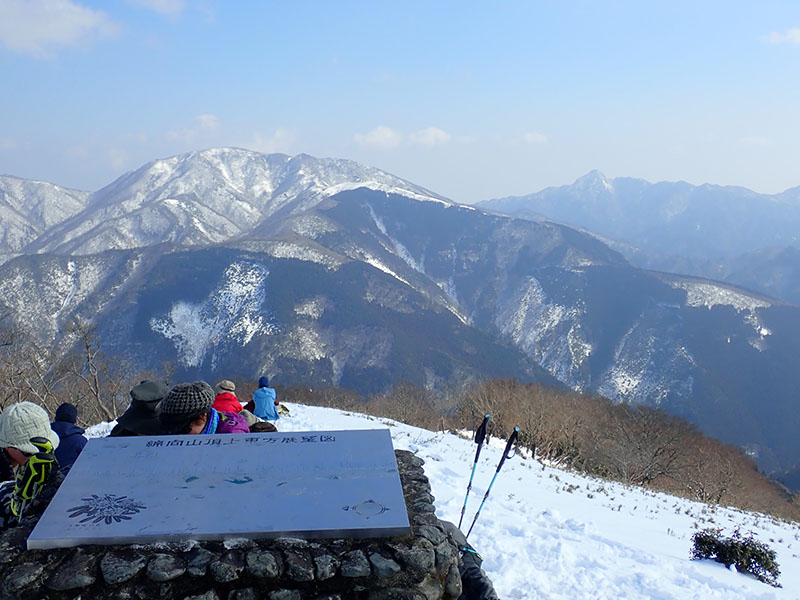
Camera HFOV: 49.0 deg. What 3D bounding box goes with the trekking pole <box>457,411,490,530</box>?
[{"bbox_3d":[0.369,1.141,4.924,0.070,1.050,0.070,13,8,-2],"label":"trekking pole"}]

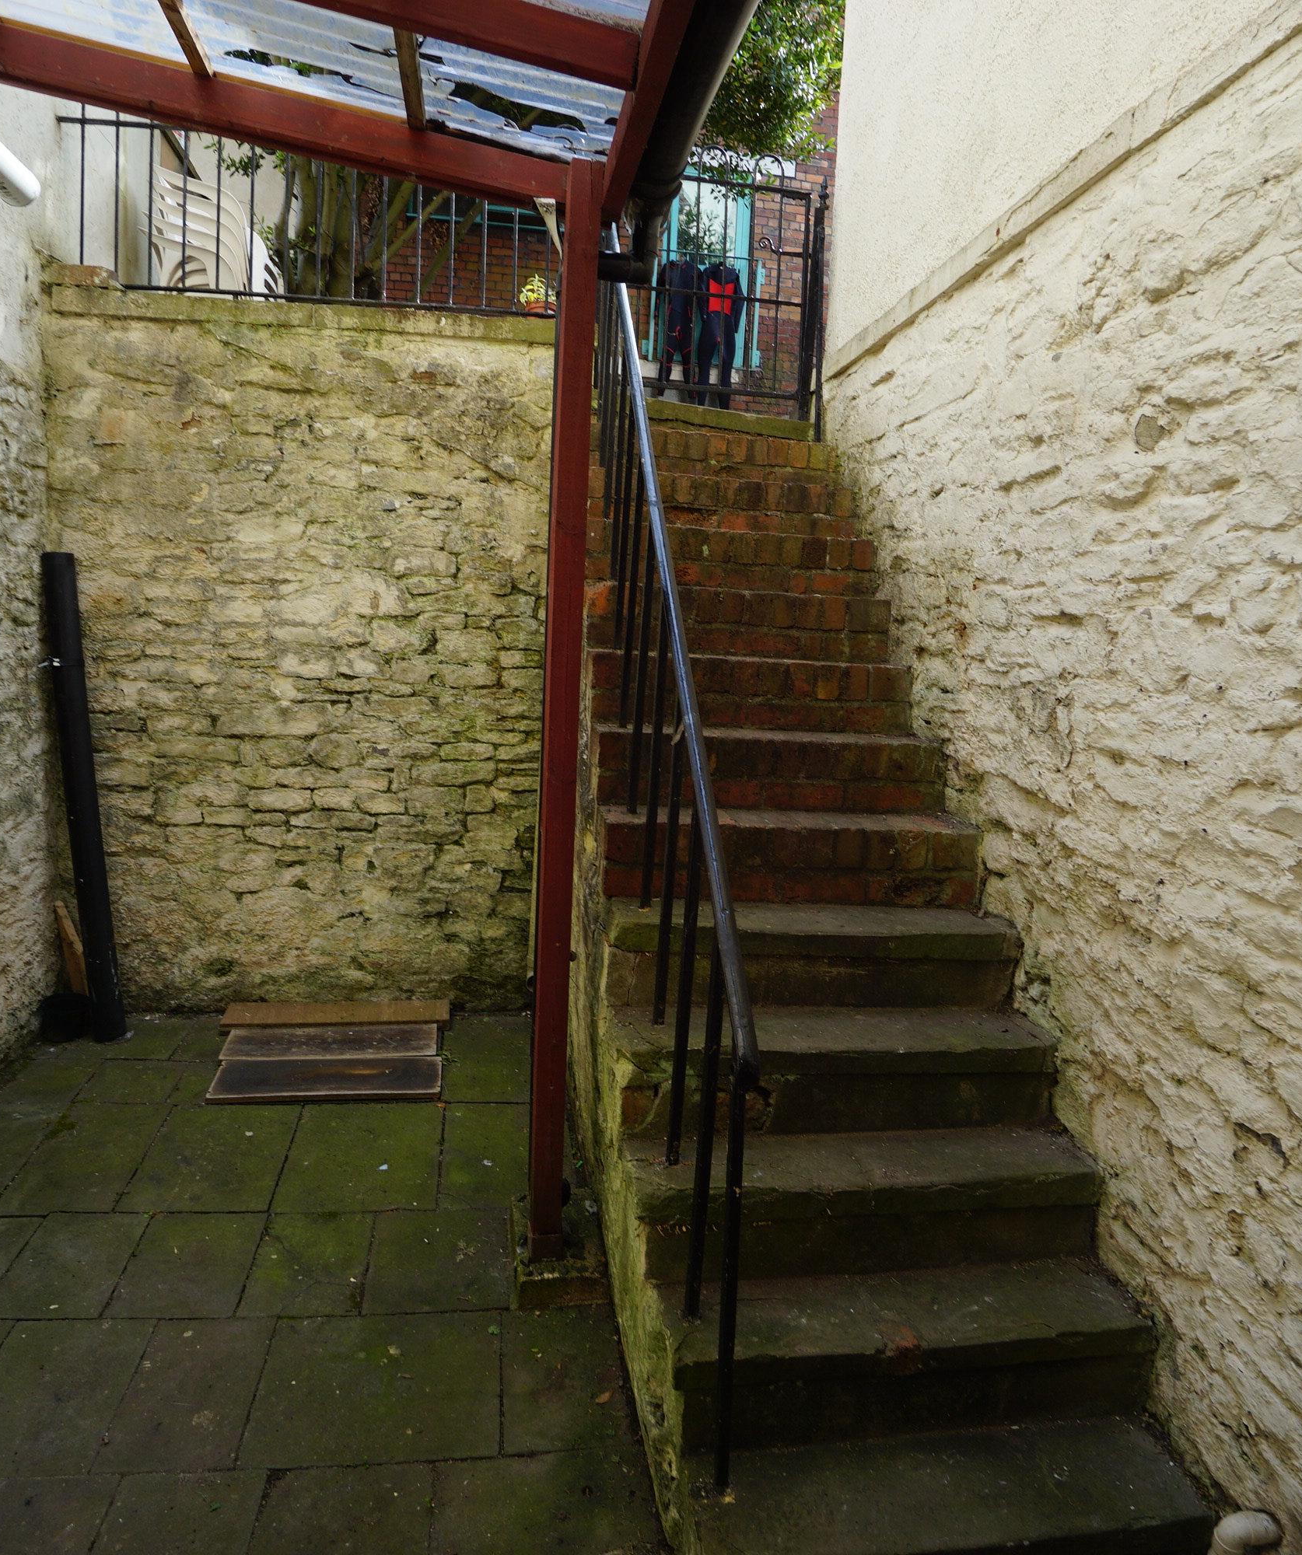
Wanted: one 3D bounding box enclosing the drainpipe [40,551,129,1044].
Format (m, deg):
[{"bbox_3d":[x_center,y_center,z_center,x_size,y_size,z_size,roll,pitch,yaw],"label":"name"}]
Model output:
[{"bbox_3d":[-2.248,0.087,3.867,0.110,1.912,0.110,-5,3,-8],"label":"drainpipe"}]

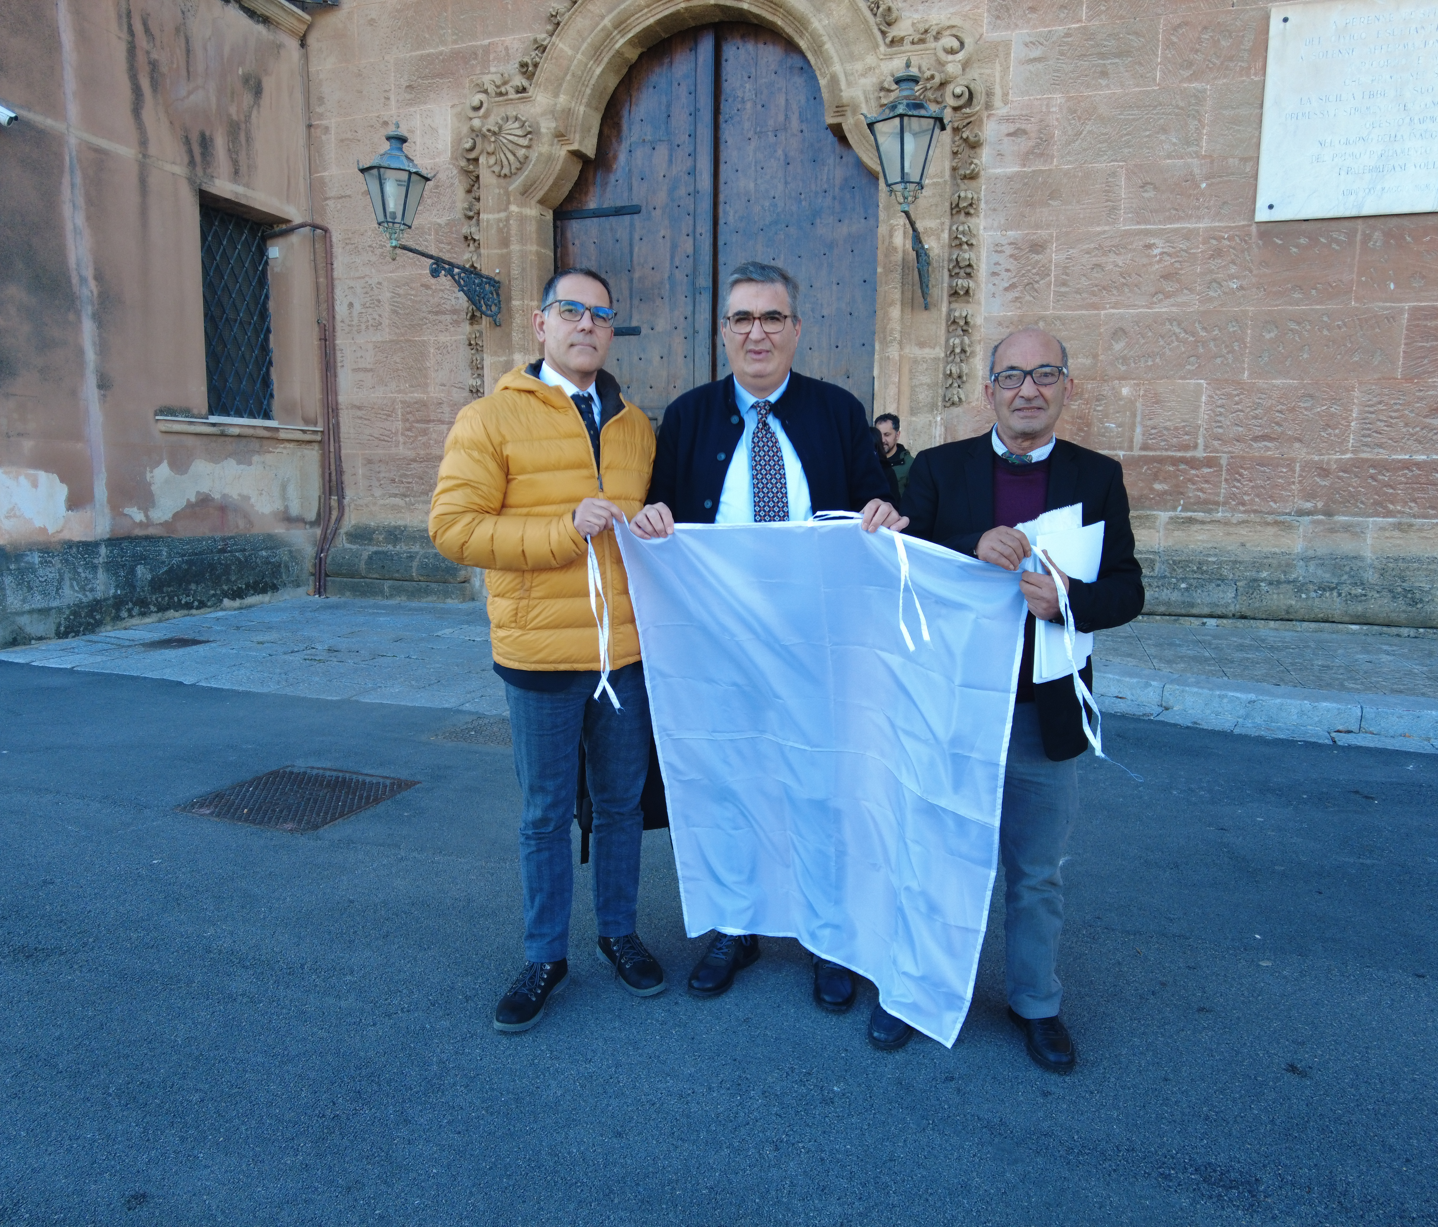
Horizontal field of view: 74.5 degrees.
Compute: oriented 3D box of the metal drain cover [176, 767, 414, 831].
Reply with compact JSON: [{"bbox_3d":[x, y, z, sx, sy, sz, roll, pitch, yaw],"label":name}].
[{"bbox_3d":[-1.729,0.769,3.922,0.700,0.030,0.660,3,8,18],"label":"metal drain cover"}]

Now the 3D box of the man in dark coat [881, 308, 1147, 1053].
[{"bbox_3d":[0.647,0.189,2.140,0.540,1.640,0.450,2,7,13],"label":"man in dark coat"}]

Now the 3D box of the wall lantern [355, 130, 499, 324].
[{"bbox_3d":[-2.357,-3.257,8.025,0.560,1.298,1.780,3,8,18],"label":"wall lantern"}]

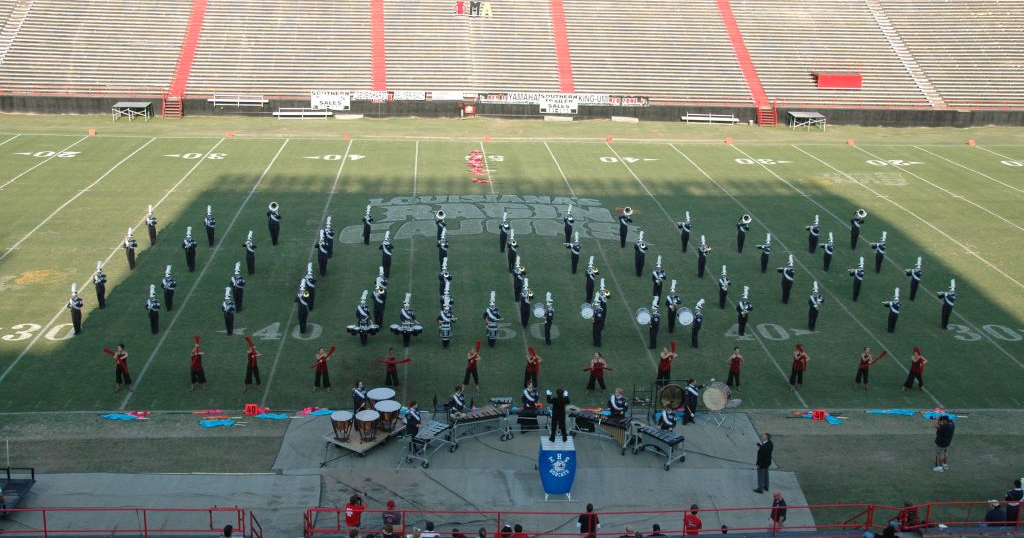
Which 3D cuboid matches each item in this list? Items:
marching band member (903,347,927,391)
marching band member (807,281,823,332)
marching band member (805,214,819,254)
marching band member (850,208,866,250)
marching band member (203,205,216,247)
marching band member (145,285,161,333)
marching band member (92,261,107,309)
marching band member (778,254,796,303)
[{"bbox_3d":[14.406,3.575,40.618,0.780,1.619,0.420,2,17,1],"label":"marching band member"},{"bbox_3d":[12.026,1.482,45.024,0.610,2.070,0.500,-1,17,-9],"label":"marching band member"},{"bbox_3d":[14.970,-1.784,56.527,0.742,1.978,0.515,0,17,-4],"label":"marching band member"},{"bbox_3d":[17.385,-1.964,57.089,0.700,2.081,0.772,0,17,-4],"label":"marching band member"},{"bbox_3d":[-14.587,-2.080,55.069,0.530,2.055,0.500,-3,17,-13],"label":"marching band member"},{"bbox_3d":[-13.498,1.470,42.722,0.560,2.000,0.460,0,17,-4],"label":"marching band member"},{"bbox_3d":[-16.427,0.666,45.421,0.580,1.970,0.520,-2,17,-11],"label":"marching band member"},{"bbox_3d":[11.677,0.435,48.198,0.750,2.080,0.500,0,17,-4],"label":"marching band member"}]

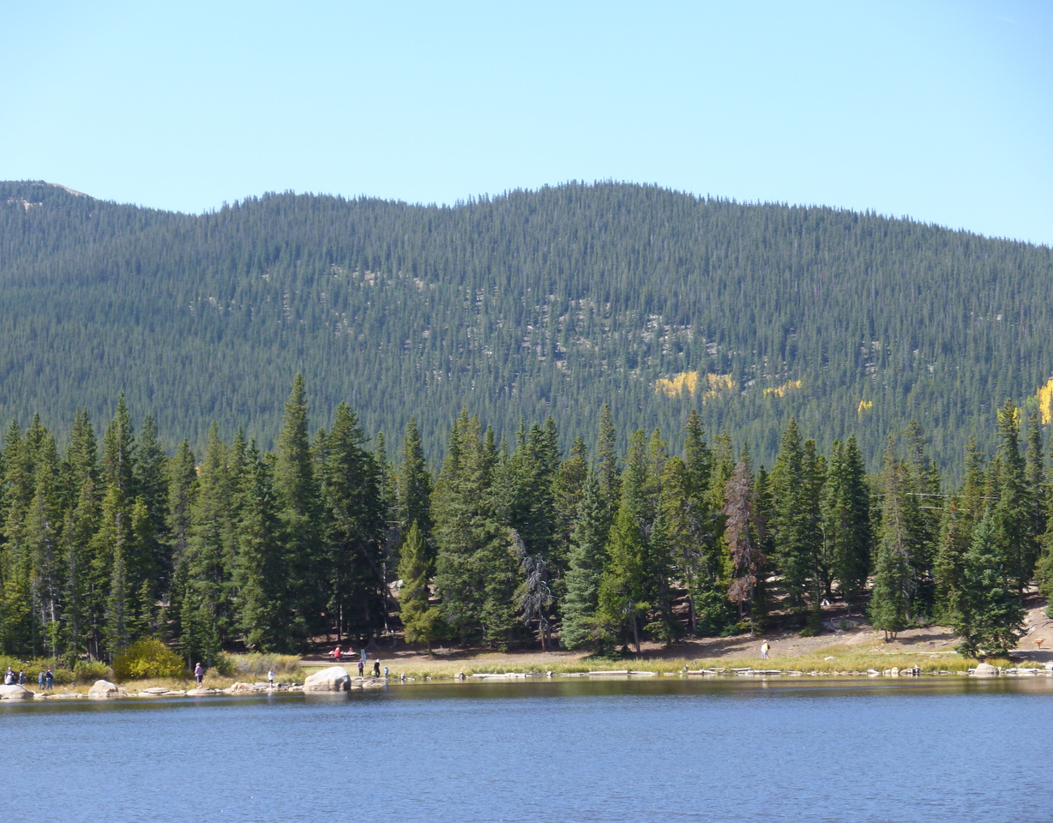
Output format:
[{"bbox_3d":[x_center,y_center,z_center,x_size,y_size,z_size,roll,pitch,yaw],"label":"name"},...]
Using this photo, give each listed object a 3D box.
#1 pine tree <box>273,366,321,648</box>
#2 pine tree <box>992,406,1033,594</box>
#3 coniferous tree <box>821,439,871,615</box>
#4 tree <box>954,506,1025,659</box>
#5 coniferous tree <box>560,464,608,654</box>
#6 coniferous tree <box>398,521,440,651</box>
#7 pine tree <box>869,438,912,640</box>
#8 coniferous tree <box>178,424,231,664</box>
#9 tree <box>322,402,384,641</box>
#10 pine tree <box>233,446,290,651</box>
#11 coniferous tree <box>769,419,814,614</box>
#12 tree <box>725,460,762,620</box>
[{"bbox_3d":[-20.460,8.870,318.000,4.450,24.420,4.450,0,-3,0],"label":"pine tree"},{"bbox_3d":[50.610,9.160,370.000,4.290,20.730,4.290,0,-3,0],"label":"pine tree"},{"bbox_3d":[31.650,11.200,350.000,4.730,17.580,4.730,0,-3,0],"label":"coniferous tree"},{"bbox_3d":[41.350,15.430,318.000,6.450,13.280,6.450,0,-3,0],"label":"tree"},{"bbox_3d":[5.250,13.490,322.000,4.510,16.640,4.510,0,-3,0],"label":"coniferous tree"},{"bbox_3d":[-9.090,14.780,300.000,3.480,11.230,3.480,0,-3,0],"label":"coniferous tree"},{"bbox_3d":[34.320,12.140,334.000,4.030,19.030,4.030,0,-3,0],"label":"pine tree"},{"bbox_3d":[-22.550,9.310,248.000,3.710,16.890,3.710,0,-3,0],"label":"coniferous tree"},{"bbox_3d":[-15.790,10.260,323.000,5.770,22.310,5.770,0,-3,0],"label":"tree"},{"bbox_3d":[-19.590,10.220,263.000,4.190,15.300,4.190,0,-3,0],"label":"pine tree"},{"bbox_3d":[25.870,10.290,345.000,4.670,19.160,4.670,0,-3,0],"label":"coniferous tree"},{"bbox_3d":[20.610,12.450,338.000,3.590,15.670,3.590,0,-3,0],"label":"tree"}]

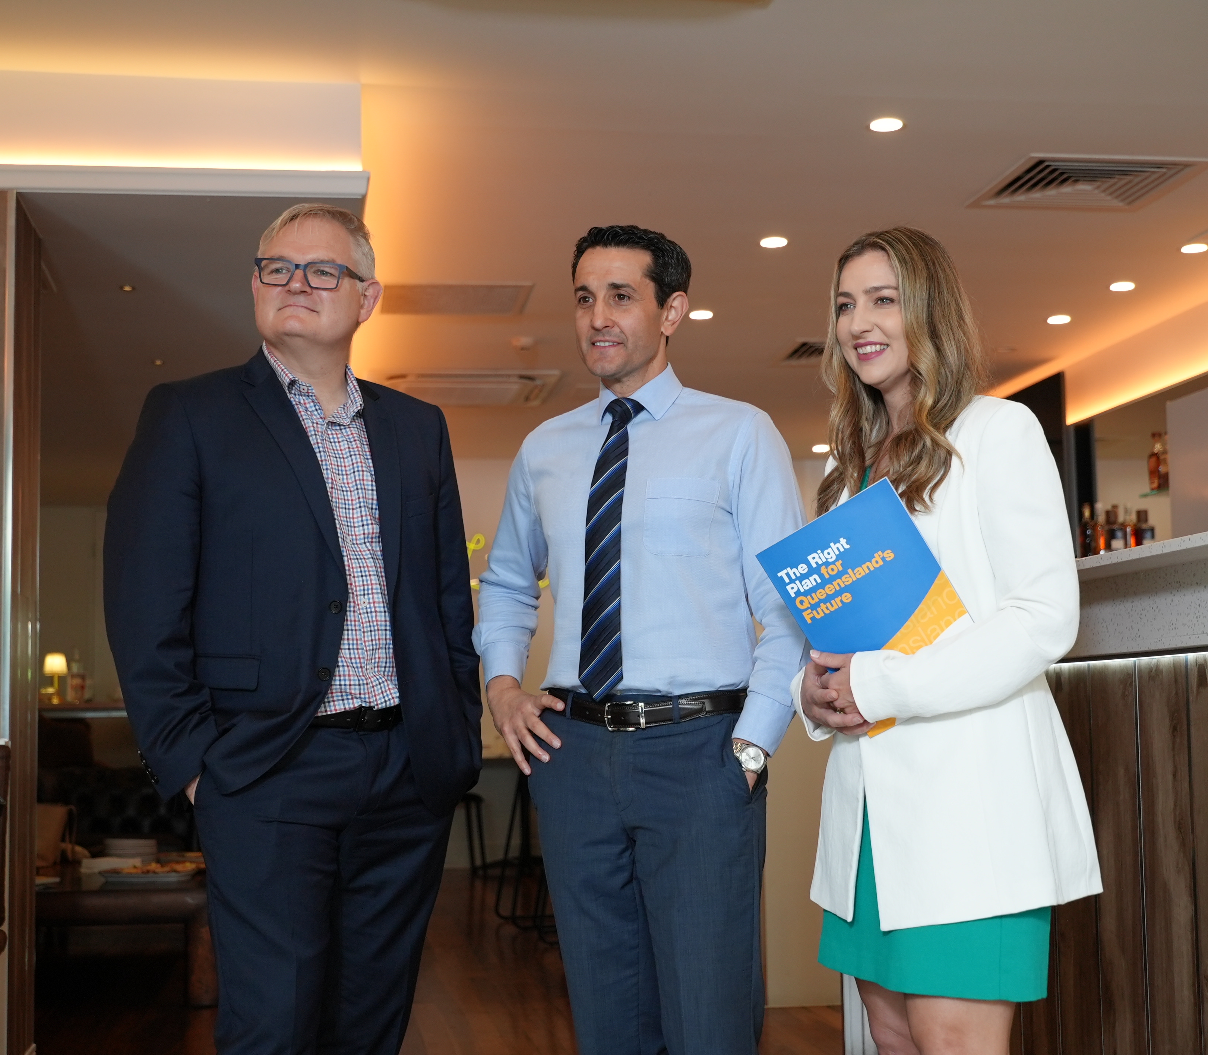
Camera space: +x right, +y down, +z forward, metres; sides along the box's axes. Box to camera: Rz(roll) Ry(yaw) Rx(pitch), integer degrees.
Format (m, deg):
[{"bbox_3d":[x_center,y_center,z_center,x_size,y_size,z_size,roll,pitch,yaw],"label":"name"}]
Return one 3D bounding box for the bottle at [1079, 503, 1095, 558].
[{"bbox_3d":[2.311,0.021,8.785,0.070,0.280,0.070,0,-6,-9],"label":"bottle"}]

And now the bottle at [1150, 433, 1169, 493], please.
[{"bbox_3d":[2.635,-0.305,8.766,0.085,0.284,0.085,0,-6,-9],"label":"bottle"}]

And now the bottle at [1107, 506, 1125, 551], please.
[{"bbox_3d":[2.434,0.017,8.753,0.085,0.235,0.085,0,-6,-9],"label":"bottle"}]

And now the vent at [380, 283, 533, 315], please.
[{"bbox_3d":[-0.606,-0.913,7.439,0.601,0.030,0.569,0,-6,-9],"label":"vent"}]

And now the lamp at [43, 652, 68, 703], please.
[{"bbox_3d":[-2.873,0.788,9.651,0.130,0.271,0.130,0,-6,-9],"label":"lamp"}]

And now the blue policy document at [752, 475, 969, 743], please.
[{"bbox_3d":[0.376,0.112,2.530,0.210,0.297,0.006,-32,-1,9],"label":"blue policy document"}]

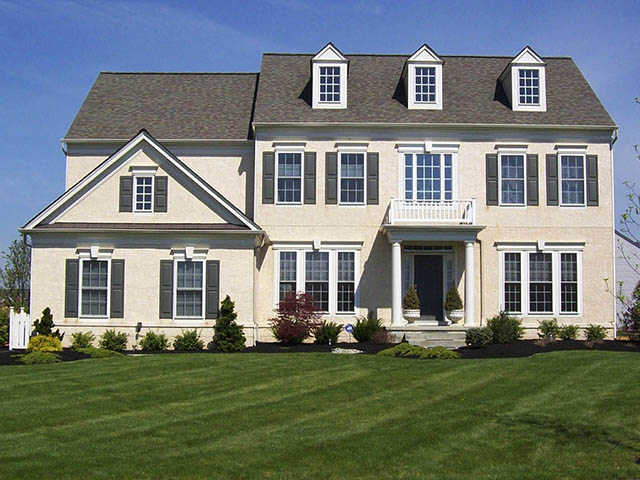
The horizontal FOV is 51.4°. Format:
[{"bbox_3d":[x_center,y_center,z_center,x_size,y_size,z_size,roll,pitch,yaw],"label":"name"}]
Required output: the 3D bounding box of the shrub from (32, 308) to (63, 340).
[{"bbox_3d":[-7.461,2.395,18.225,0.818,1.143,0.800,0,-3,0],"label":"shrub"}]

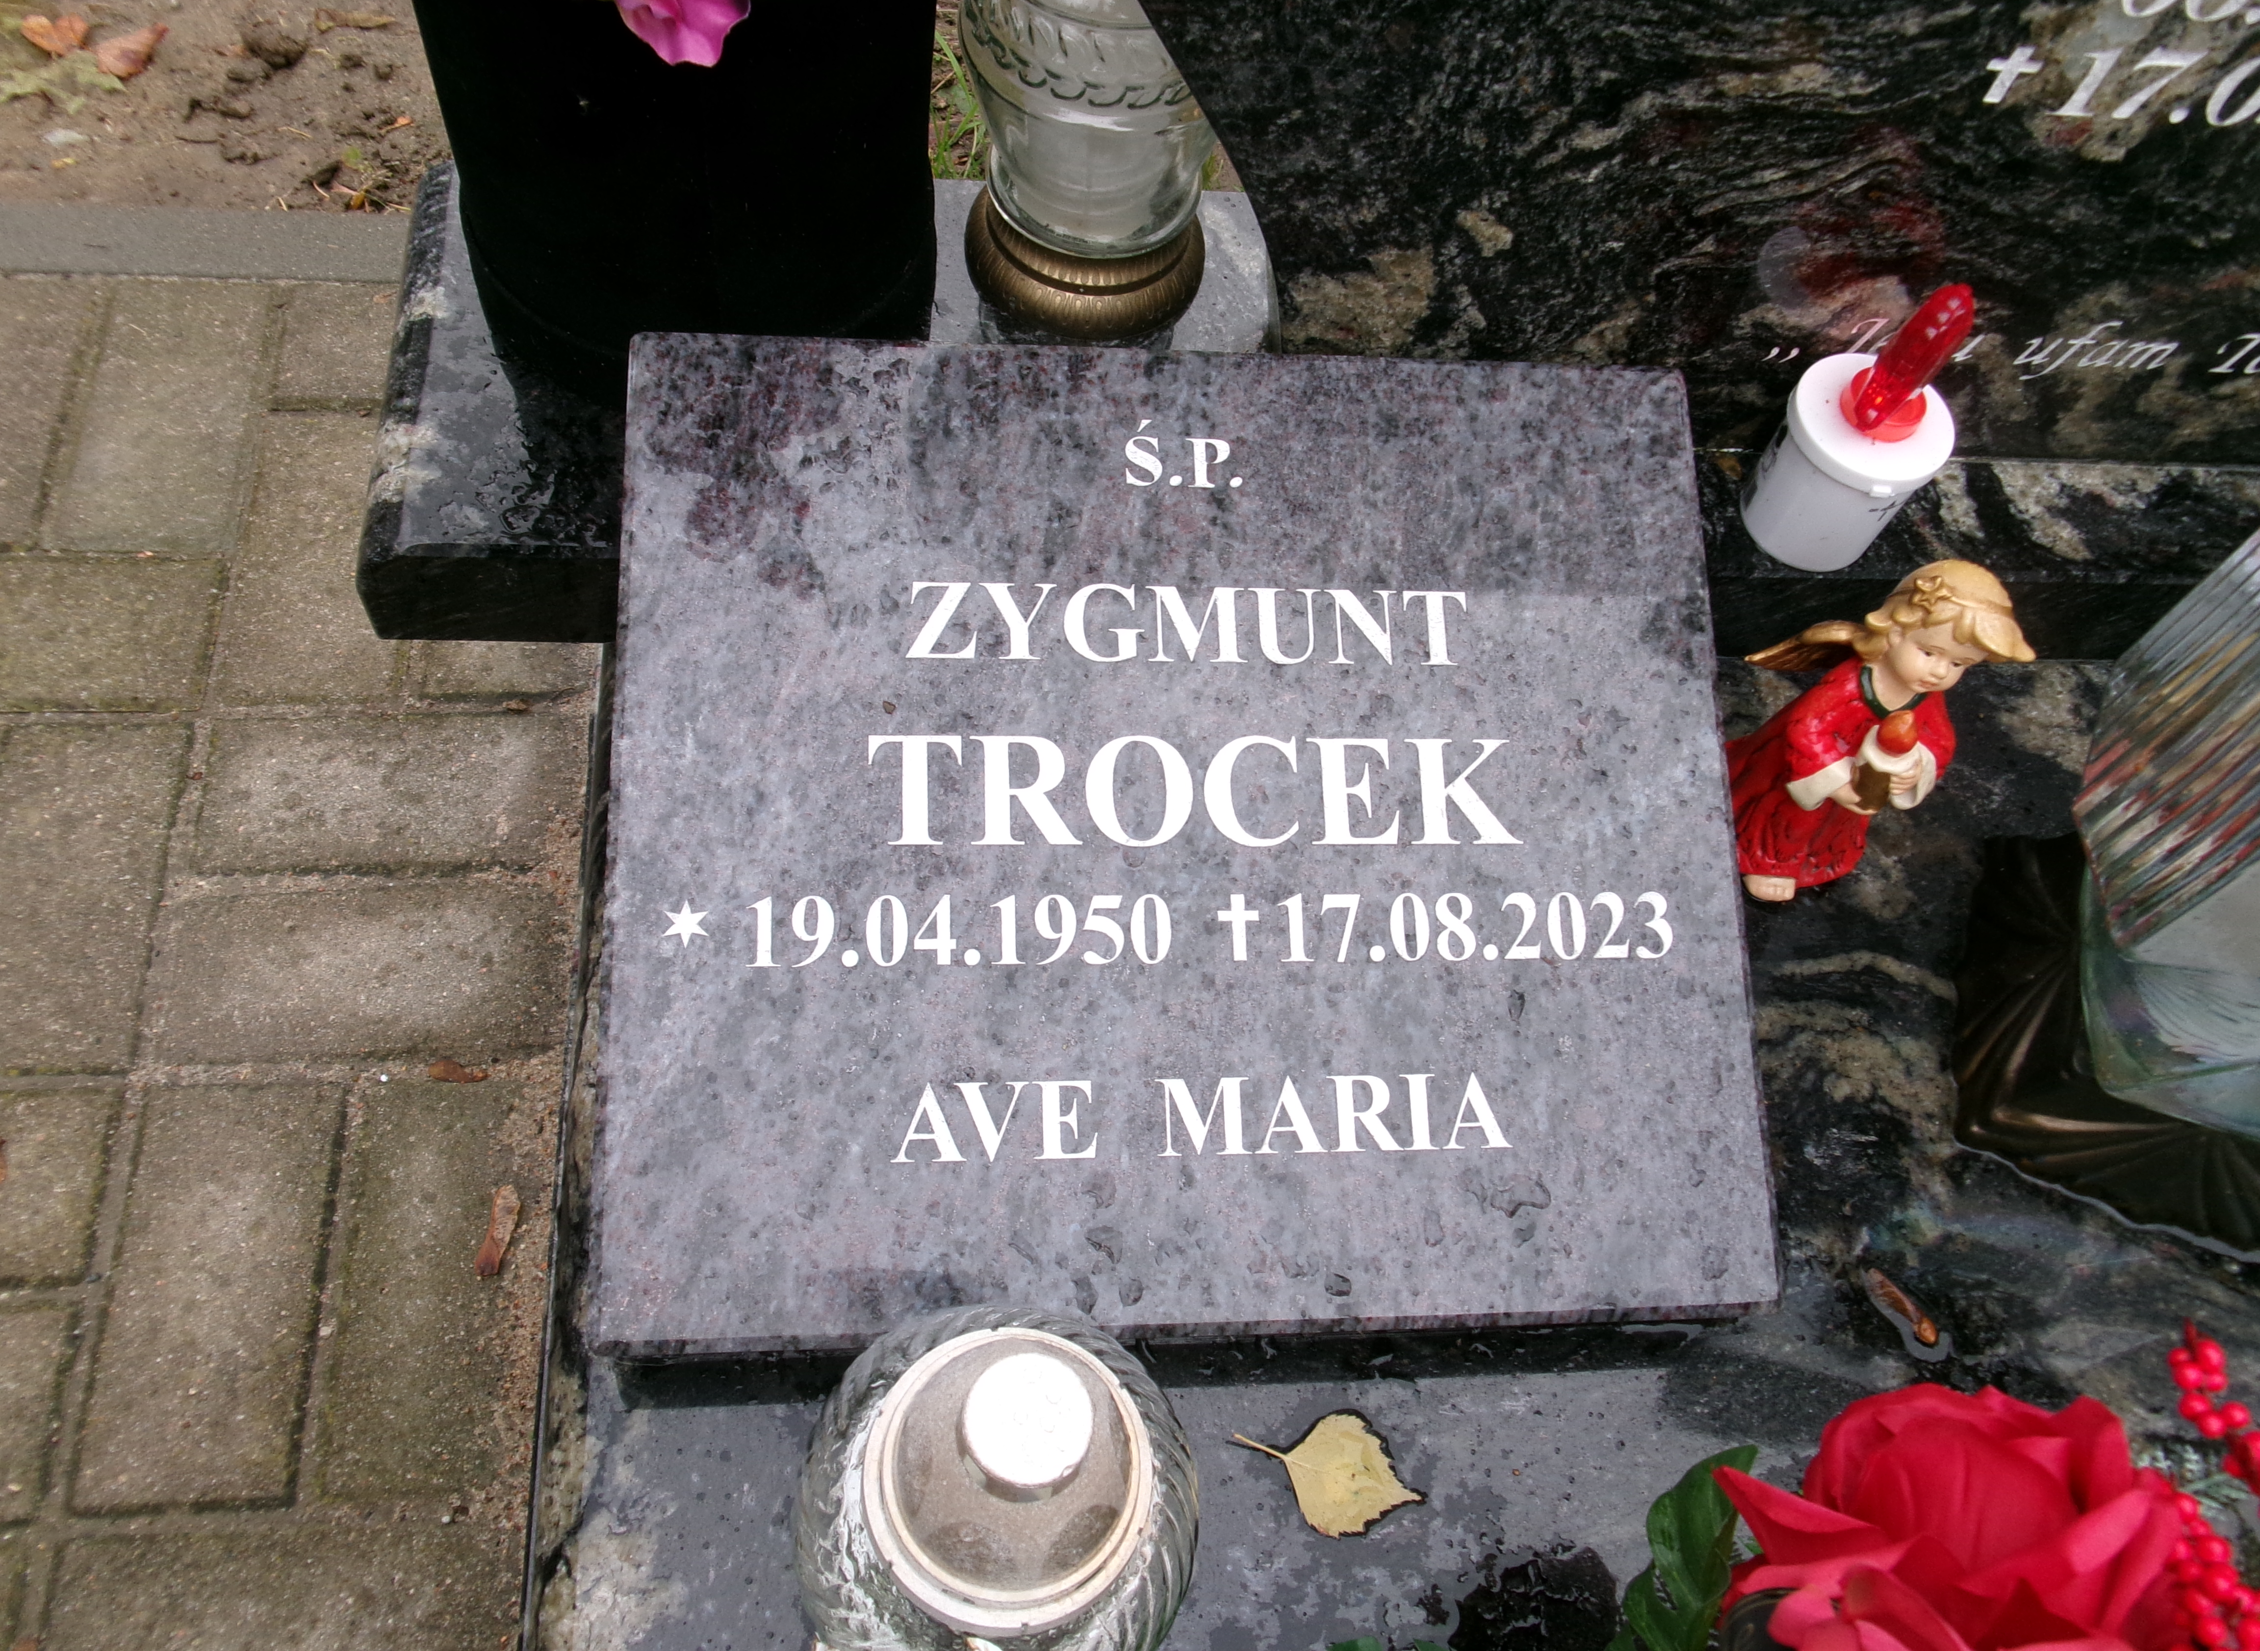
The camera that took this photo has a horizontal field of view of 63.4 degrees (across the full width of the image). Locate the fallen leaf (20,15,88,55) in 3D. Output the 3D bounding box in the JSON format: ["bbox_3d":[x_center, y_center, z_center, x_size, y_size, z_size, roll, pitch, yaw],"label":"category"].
[{"bbox_3d":[-0.705,-0.518,1.199,0.039,0.012,0.041,-10,63,-13],"label":"fallen leaf"}]

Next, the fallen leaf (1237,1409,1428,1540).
[{"bbox_3d":[0.068,0.222,0.631,0.068,0.007,0.041,17,61,2],"label":"fallen leaf"}]

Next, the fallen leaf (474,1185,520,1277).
[{"bbox_3d":[-0.299,0.193,0.870,0.014,0.009,0.043,9,61,-3],"label":"fallen leaf"}]

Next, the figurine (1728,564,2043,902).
[{"bbox_3d":[0.289,-0.042,0.715,0.088,0.168,0.077,9,61,-3],"label":"figurine"}]

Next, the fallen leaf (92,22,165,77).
[{"bbox_3d":[-0.653,-0.509,1.202,0.037,0.013,0.055,36,63,12],"label":"fallen leaf"}]

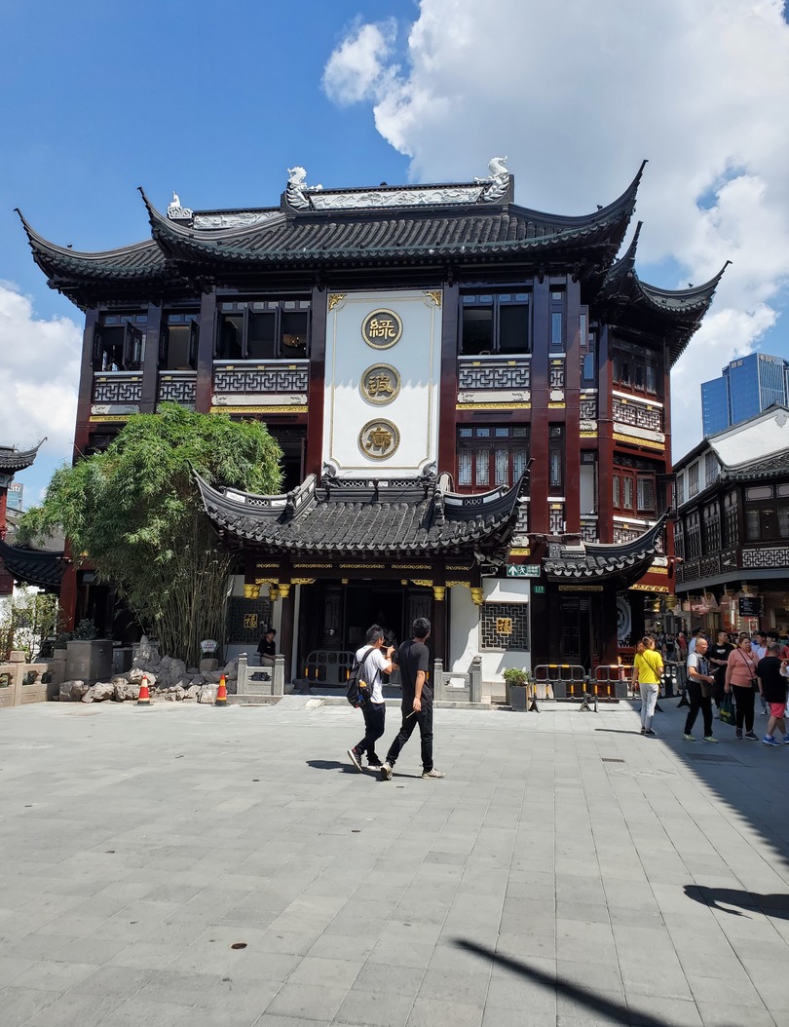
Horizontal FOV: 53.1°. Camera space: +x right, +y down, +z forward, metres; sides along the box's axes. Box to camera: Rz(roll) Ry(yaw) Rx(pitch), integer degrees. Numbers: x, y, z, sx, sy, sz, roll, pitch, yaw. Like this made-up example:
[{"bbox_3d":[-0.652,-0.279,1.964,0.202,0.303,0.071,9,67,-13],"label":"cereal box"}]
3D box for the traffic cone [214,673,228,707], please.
[{"bbox_3d":[-3.542,3.611,16.231,0.380,0.650,0.380,3,-9,-13],"label":"traffic cone"}]

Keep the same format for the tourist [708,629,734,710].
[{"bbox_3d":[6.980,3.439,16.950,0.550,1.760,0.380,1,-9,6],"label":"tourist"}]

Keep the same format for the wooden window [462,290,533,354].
[{"bbox_3d":[2.578,-4.830,20.164,1.806,1.691,0.150,0,-9,6],"label":"wooden window"}]

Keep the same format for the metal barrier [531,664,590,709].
[{"bbox_3d":[3.550,3.741,16.950,1.300,0.980,0.450,3,-9,-13],"label":"metal barrier"}]

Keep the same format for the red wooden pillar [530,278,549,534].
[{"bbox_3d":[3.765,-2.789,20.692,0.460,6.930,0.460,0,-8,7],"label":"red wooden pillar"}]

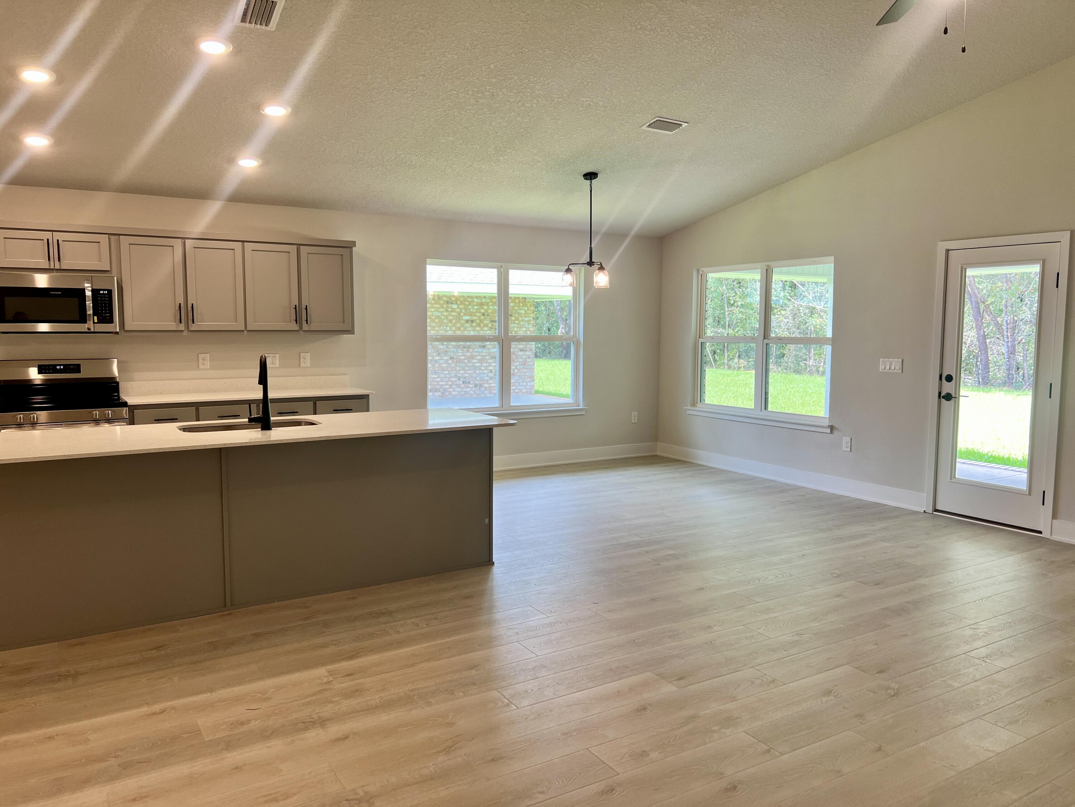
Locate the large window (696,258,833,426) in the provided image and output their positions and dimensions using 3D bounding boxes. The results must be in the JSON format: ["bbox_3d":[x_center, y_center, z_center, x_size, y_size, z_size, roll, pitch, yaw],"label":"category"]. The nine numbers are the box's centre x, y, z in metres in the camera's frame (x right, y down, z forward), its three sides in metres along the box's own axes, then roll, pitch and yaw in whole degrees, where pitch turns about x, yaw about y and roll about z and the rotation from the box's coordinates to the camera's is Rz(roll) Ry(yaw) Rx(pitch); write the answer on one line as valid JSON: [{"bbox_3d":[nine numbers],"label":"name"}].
[{"bbox_3d":[2.181,-0.625,7.971,0.110,1.485,1.800,-3,6,-32],"label":"large window"}]

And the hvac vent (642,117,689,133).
[{"bbox_3d":[0.935,-2.035,5.936,0.305,0.030,0.195,-3,-5,-32],"label":"hvac vent"}]

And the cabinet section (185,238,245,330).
[{"bbox_3d":[-2.626,-0.938,6.511,0.443,0.719,0.322,-3,6,-32],"label":"cabinet section"}]

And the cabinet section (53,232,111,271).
[{"bbox_3d":[-3.396,-1.111,6.015,0.373,0.283,0.322,-3,6,-32],"label":"cabinet section"}]

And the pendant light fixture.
[{"bbox_3d":[0.408,-1.462,6.865,0.400,0.950,0.430,0,5,0],"label":"pendant light fixture"}]

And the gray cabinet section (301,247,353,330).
[{"bbox_3d":[-1.869,-0.980,6.979,0.446,0.719,0.322,-3,6,-32],"label":"gray cabinet section"}]

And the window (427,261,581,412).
[{"bbox_3d":[-0.298,-0.656,8.160,1.800,1.485,0.110,-3,6,-32],"label":"window"}]

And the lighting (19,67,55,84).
[{"bbox_3d":[-2.736,-1.789,4.409,0.190,0.030,0.190,-3,-5,-32],"label":"lighting"}]

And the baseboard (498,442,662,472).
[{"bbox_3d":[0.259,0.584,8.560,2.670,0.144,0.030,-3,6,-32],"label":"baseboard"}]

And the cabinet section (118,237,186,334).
[{"bbox_3d":[-3.002,-0.916,6.279,0.448,0.719,0.322,-3,6,-32],"label":"cabinet section"}]

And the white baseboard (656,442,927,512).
[{"bbox_3d":[2.242,0.661,7.870,0.030,0.144,3.299,-3,6,-32],"label":"white baseboard"}]

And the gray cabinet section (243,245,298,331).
[{"bbox_3d":[-2.249,-0.959,6.744,0.448,0.719,0.322,-3,6,-32],"label":"gray cabinet section"}]

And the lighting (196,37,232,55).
[{"bbox_3d":[-1.720,-1.897,4.291,0.190,0.030,0.190,-3,-5,-32],"label":"lighting"}]

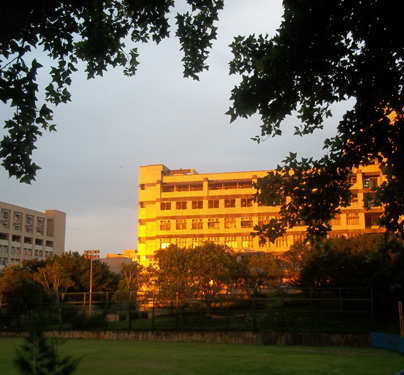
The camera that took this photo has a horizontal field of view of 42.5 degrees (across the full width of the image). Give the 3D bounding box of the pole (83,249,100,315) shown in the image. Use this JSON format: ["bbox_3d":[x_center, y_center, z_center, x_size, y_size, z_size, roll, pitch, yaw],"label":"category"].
[{"bbox_3d":[-16.103,14.035,75.962,2.220,9.620,0.750,-1,-12,3],"label":"pole"}]

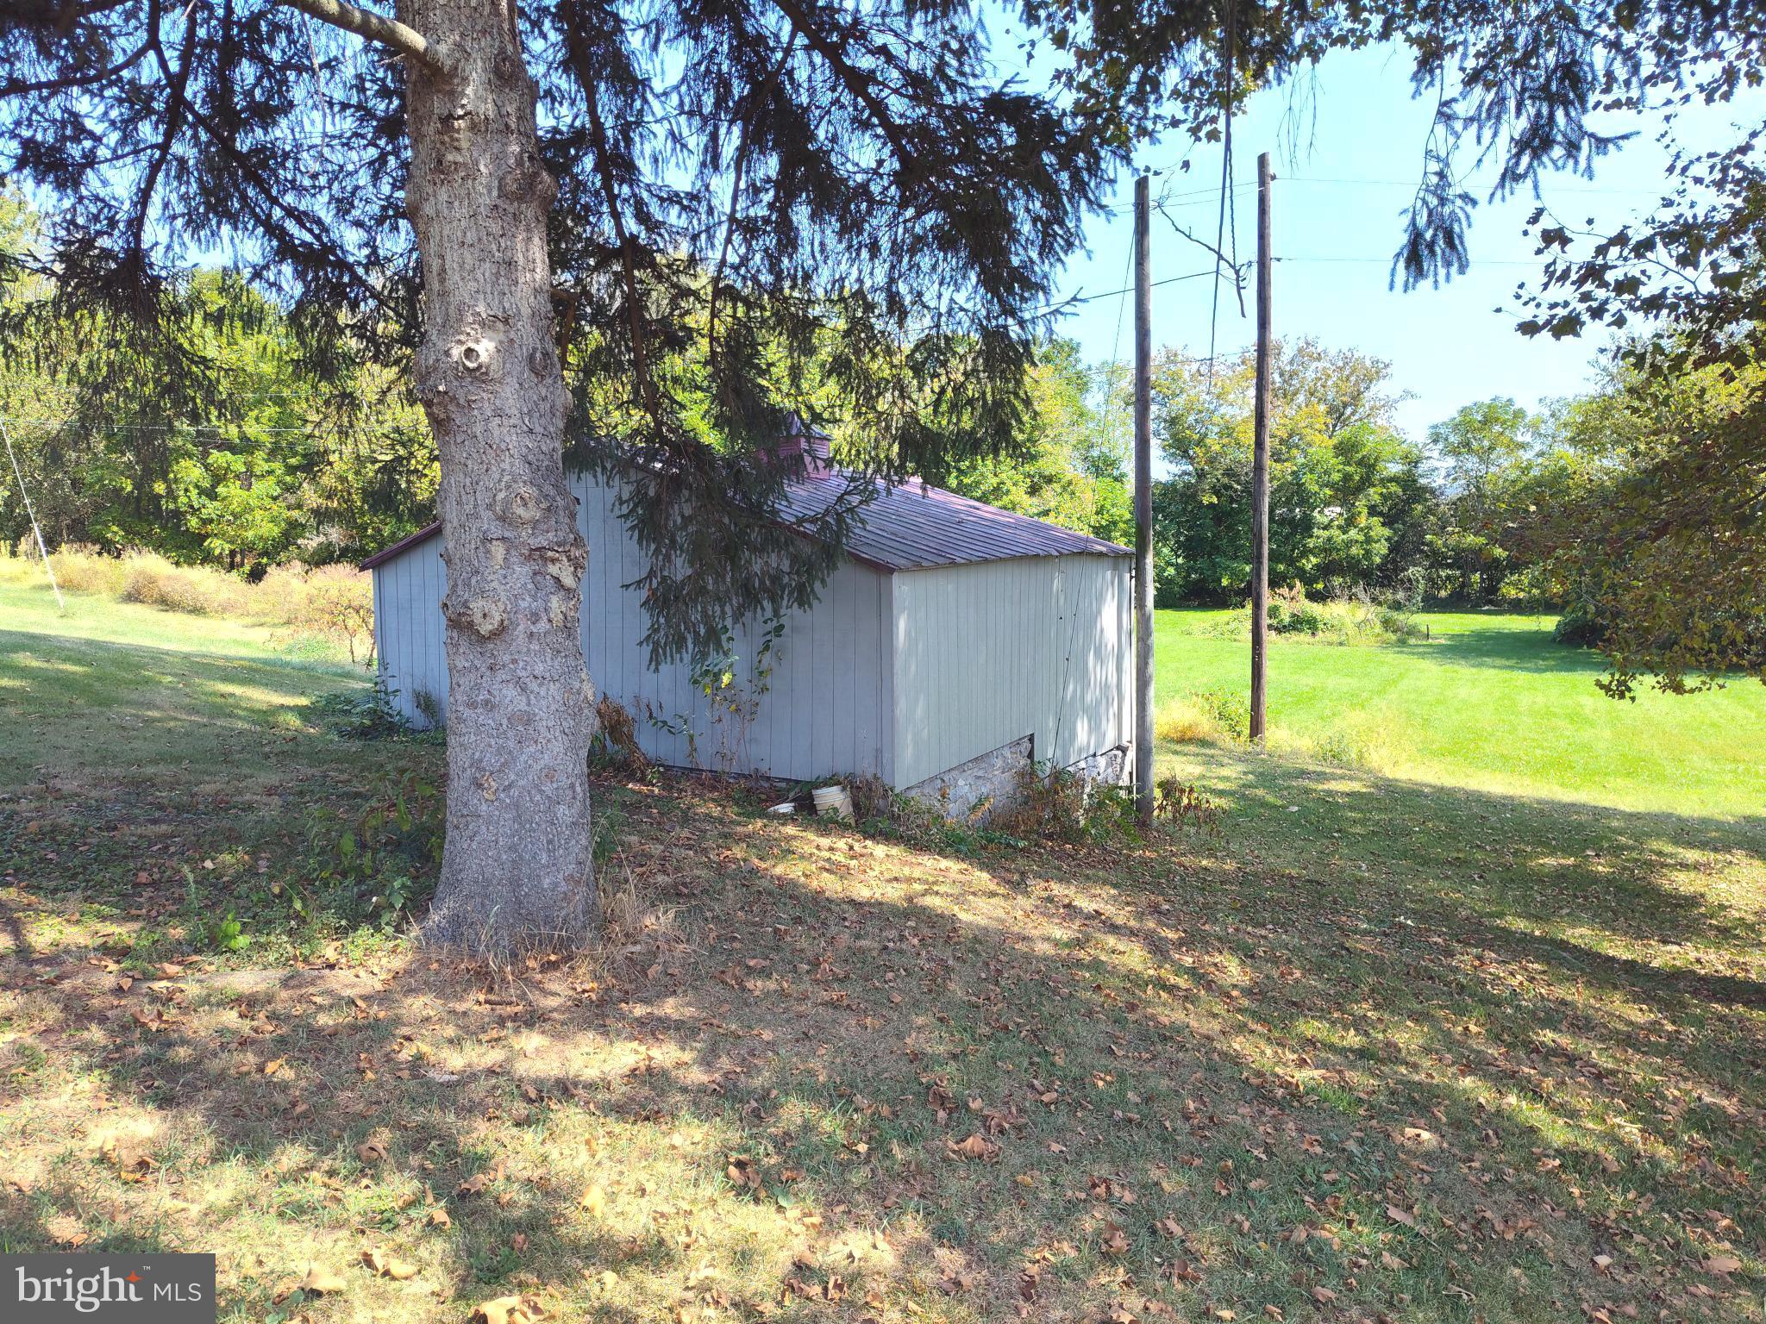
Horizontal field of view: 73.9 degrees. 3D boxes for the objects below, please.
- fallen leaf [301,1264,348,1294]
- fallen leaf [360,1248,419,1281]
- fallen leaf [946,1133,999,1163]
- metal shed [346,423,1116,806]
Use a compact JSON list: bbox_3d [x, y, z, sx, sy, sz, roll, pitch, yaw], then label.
[{"bbox_3d":[-1.200,1.325,2.517,0.100,0.035,0.070,0,6,0],"label":"fallen leaf"},{"bbox_3d":[-1.086,1.326,2.584,0.125,0.040,0.075,0,6,0],"label":"fallen leaf"},{"bbox_3d":[0.253,1.378,3.330,0.153,0.042,0.090,0,6,0],"label":"fallen leaf"},{"bbox_3d":[-1.139,-0.454,13.721,6.520,3.947,6.488,4,7,29],"label":"metal shed"}]

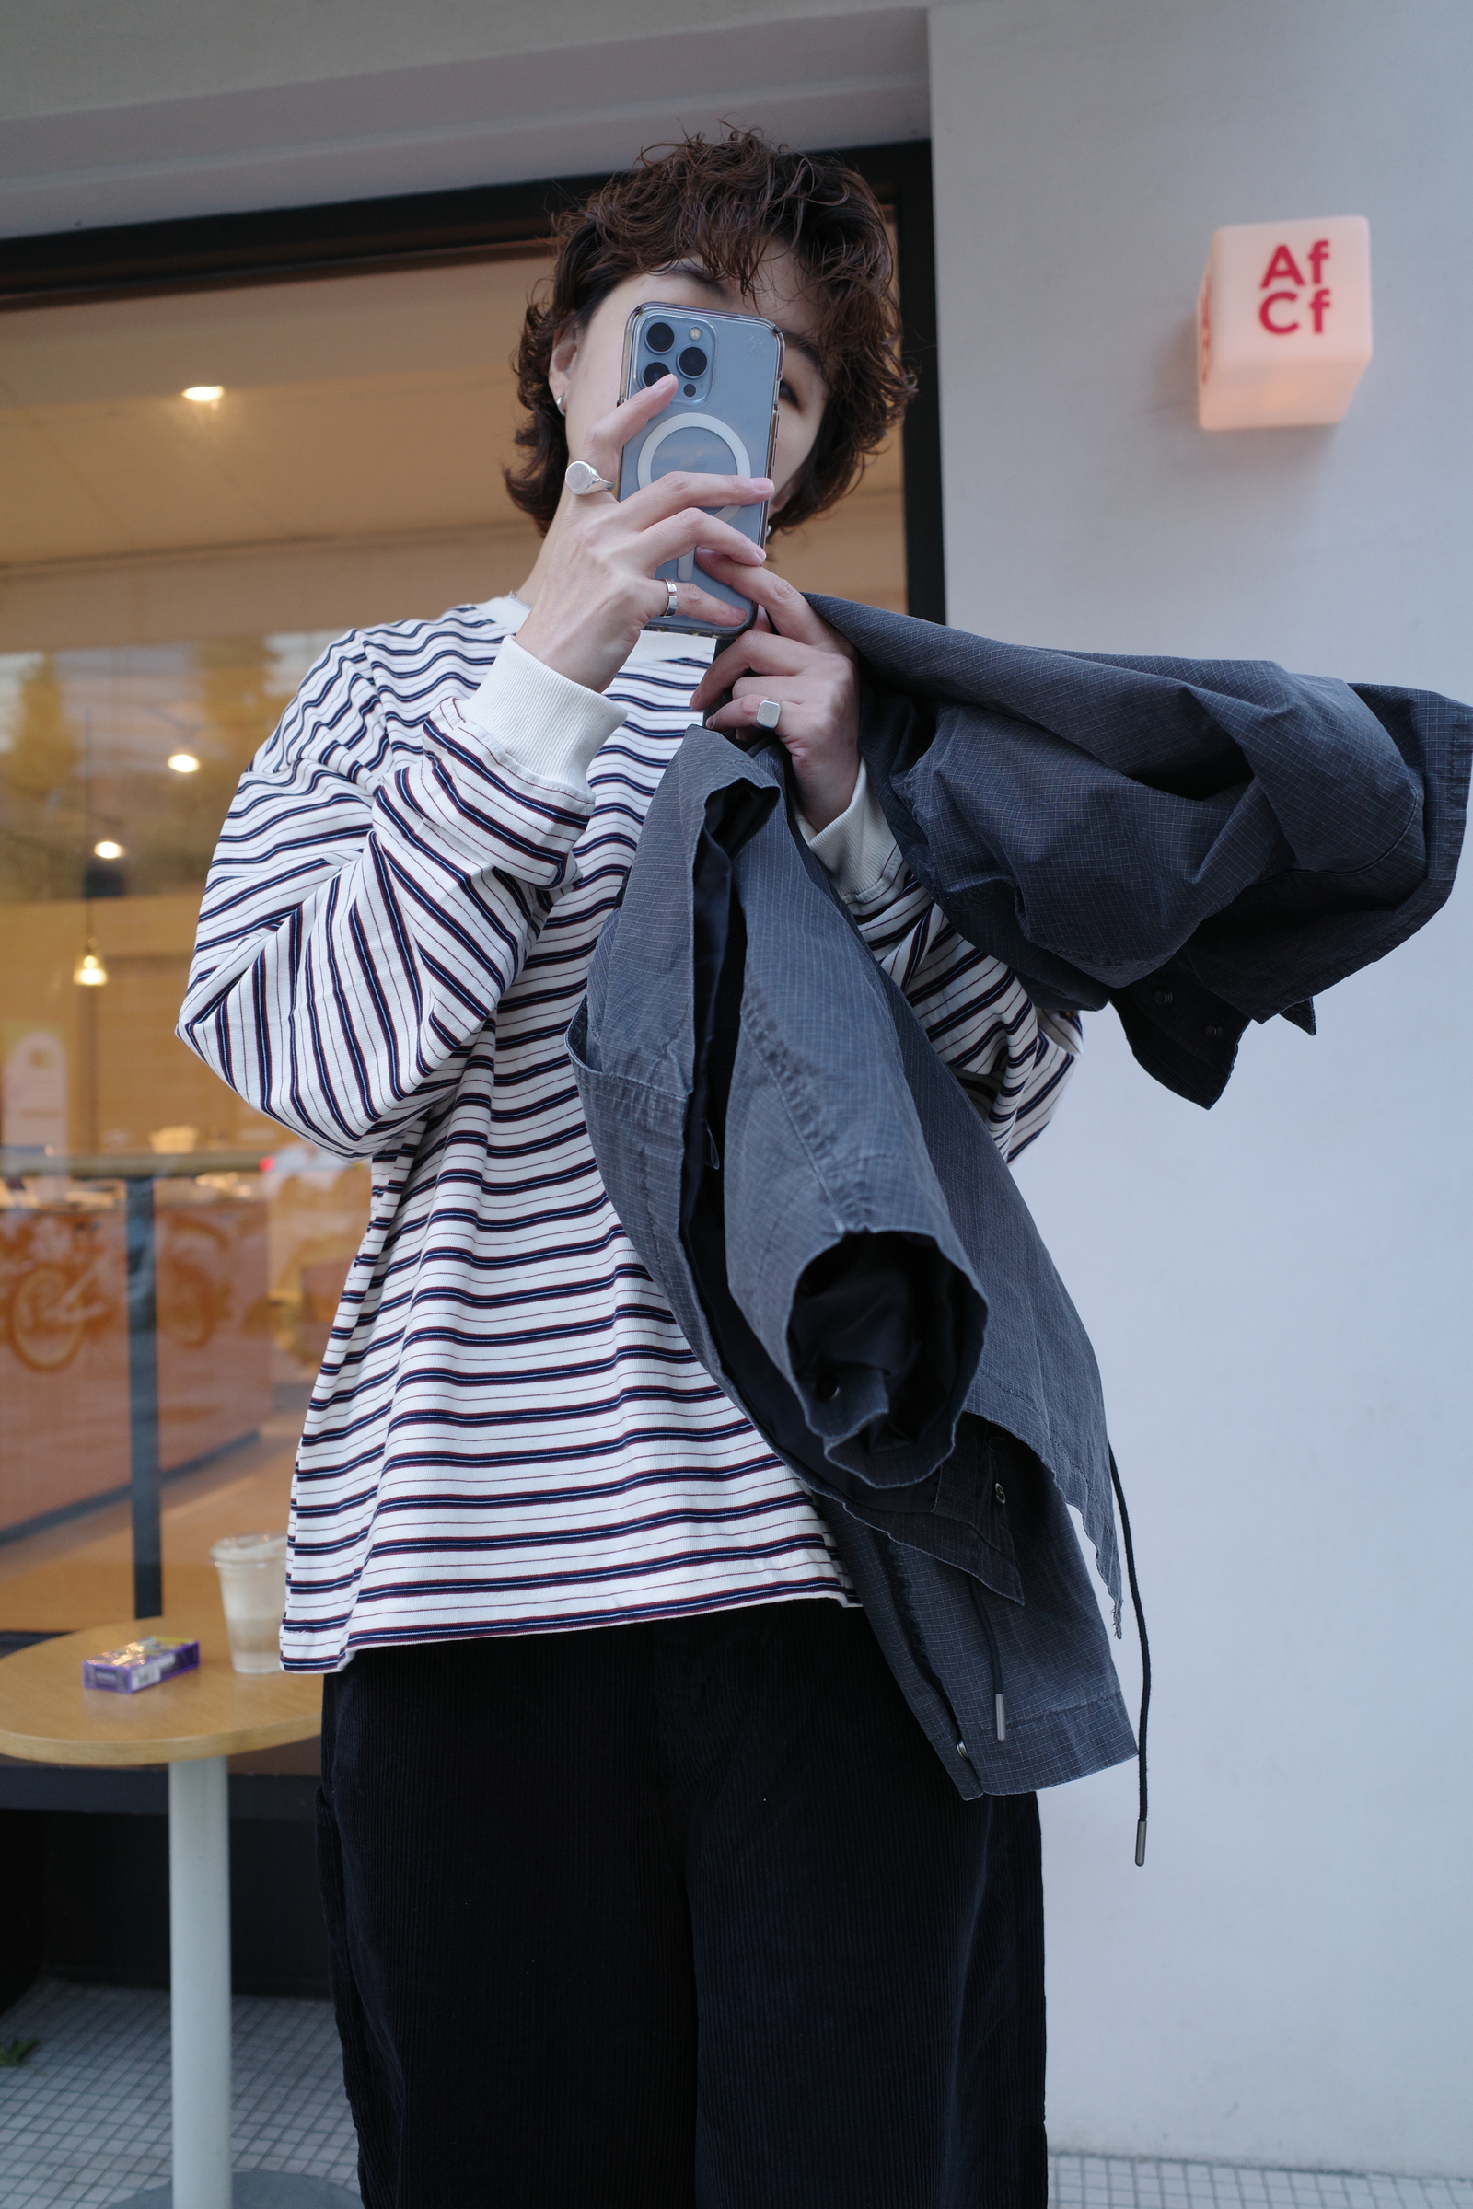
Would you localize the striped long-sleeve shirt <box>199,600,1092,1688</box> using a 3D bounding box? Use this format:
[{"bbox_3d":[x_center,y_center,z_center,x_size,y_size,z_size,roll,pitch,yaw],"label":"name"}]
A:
[{"bbox_3d":[-0.055,0.013,1.050,0.550,0.665,0.360,-1,-1,-16],"label":"striped long-sleeve shirt"}]

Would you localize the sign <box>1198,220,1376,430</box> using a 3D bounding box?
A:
[{"bbox_3d":[0.553,-0.788,1.747,0.146,0.144,0.148,-1,-1,8],"label":"sign"}]

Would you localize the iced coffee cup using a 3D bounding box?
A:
[{"bbox_3d":[-0.450,0.475,1.645,0.097,0.120,0.097,-1,-1,-16],"label":"iced coffee cup"}]

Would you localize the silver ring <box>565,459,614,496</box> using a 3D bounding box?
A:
[{"bbox_3d":[-0.071,-0.304,0.837,0.021,0.014,0.023,14,7,37],"label":"silver ring"}]

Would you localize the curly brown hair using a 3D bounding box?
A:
[{"bbox_3d":[-0.015,-0.466,1.030,0.240,0.235,0.250,16,-1,-19],"label":"curly brown hair"}]

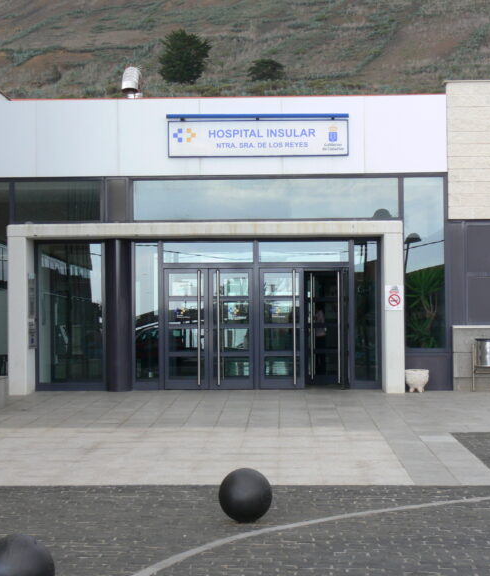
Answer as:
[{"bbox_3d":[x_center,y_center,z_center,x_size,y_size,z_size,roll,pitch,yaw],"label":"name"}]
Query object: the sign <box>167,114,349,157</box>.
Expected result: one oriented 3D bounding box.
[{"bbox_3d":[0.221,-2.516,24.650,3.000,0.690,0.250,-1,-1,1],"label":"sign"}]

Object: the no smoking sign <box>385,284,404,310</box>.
[{"bbox_3d":[2.444,0.160,24.250,0.300,0.410,0.020,-1,-1,1],"label":"no smoking sign"}]

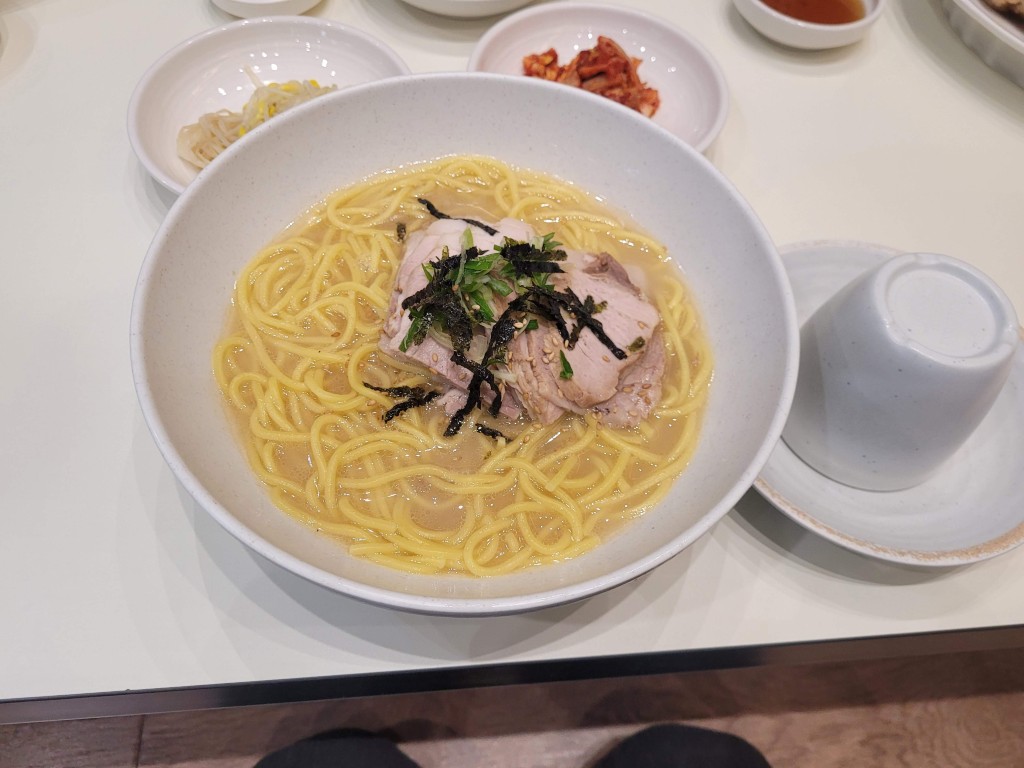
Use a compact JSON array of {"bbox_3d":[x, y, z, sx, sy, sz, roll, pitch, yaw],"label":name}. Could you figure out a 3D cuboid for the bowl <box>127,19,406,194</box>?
[{"bbox_3d":[-0.111,-0.123,0.375,0.134,0.033,0.134,2,59,-3],"label":"bowl"}]

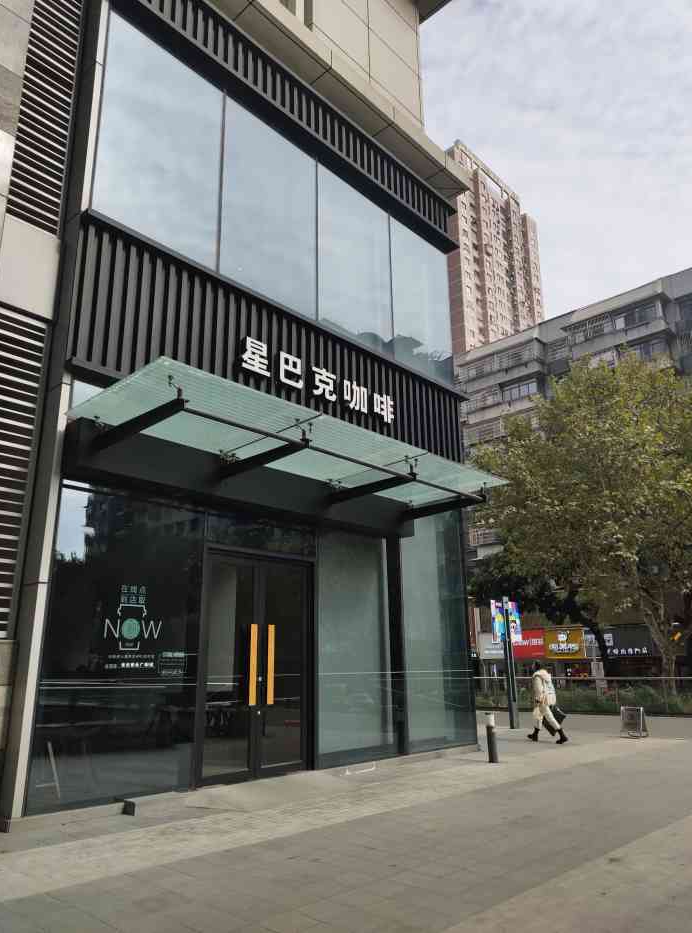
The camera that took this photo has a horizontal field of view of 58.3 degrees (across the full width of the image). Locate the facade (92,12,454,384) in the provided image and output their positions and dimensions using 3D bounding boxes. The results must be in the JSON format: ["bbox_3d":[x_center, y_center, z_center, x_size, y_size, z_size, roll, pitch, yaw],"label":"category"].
[{"bbox_3d":[-0.649,-4.690,12.758,8.966,3.934,0.250,16,-25,-42],"label":"facade"}]

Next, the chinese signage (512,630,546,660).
[{"bbox_3d":[11.931,11.662,40.673,0.200,1.843,2.432,16,-25,-42],"label":"chinese signage"}]

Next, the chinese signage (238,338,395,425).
[{"bbox_3d":[-0.353,-1.460,11.378,3.731,0.645,0.120,16,-25,-42],"label":"chinese signage"}]

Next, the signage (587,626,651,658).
[{"bbox_3d":[16.089,10.392,36.612,0.200,1.881,3.990,16,-25,-42],"label":"signage"}]

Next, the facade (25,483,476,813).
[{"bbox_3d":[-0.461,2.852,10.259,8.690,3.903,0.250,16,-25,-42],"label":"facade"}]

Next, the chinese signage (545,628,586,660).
[{"bbox_3d":[13.750,11.069,38.908,0.200,1.843,2.774,16,-25,-42],"label":"chinese signage"}]

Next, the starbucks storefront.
[{"bbox_3d":[0.342,2.179,9.519,8.809,4.693,2.588,16,-25,-42],"label":"starbucks storefront"}]

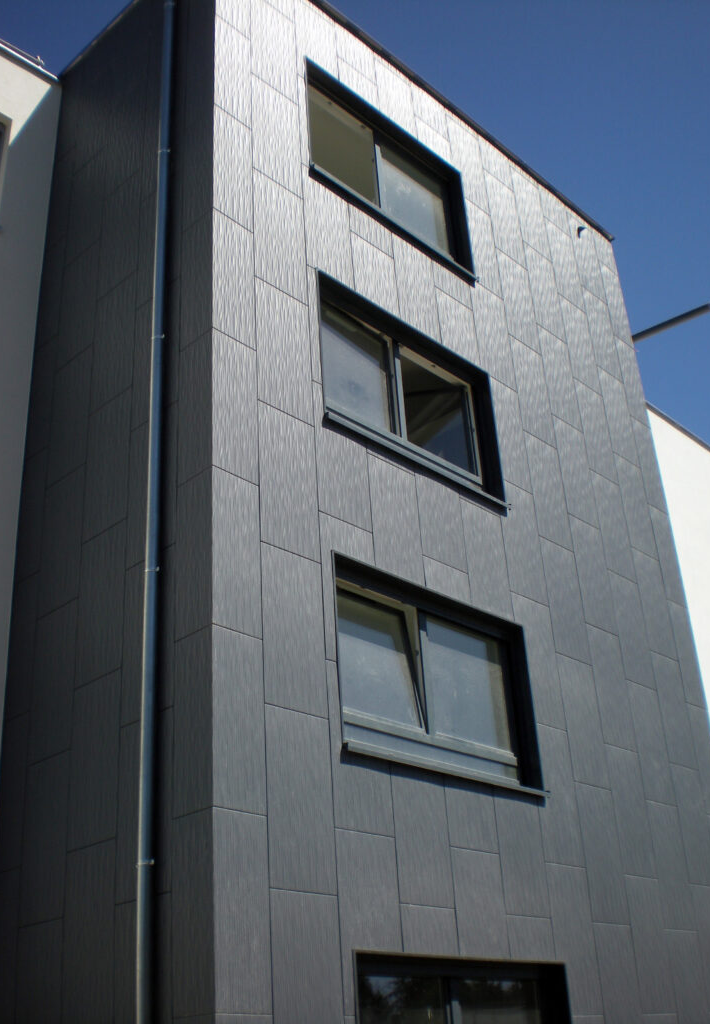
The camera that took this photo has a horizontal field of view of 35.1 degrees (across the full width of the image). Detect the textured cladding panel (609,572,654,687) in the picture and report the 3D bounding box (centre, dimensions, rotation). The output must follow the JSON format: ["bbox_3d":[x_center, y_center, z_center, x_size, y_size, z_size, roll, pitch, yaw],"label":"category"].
[{"bbox_3d":[2.895,1.241,11.759,0.020,1.214,0.602,-27,-35,37],"label":"textured cladding panel"}]

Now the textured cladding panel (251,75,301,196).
[{"bbox_3d":[-0.719,-3.430,10.266,0.030,1.206,0.605,-26,-35,37],"label":"textured cladding panel"}]

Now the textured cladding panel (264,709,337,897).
[{"bbox_3d":[-0.365,1.916,7.441,0.020,1.205,0.600,-27,-35,37],"label":"textured cladding panel"}]

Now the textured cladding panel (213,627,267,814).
[{"bbox_3d":[-0.761,1.351,7.310,0.020,1.205,0.444,-27,-35,37],"label":"textured cladding panel"}]

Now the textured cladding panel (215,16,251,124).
[{"bbox_3d":[-1.110,-3.973,10.133,0.020,1.157,0.443,-27,-35,37],"label":"textured cladding panel"}]

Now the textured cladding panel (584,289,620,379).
[{"bbox_3d":[3.103,-2.228,14.113,0.030,1.206,0.605,-26,-35,37],"label":"textured cladding panel"}]

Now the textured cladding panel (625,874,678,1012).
[{"bbox_3d":[2.617,3.828,9.948,0.020,1.214,0.602,-27,-35,37],"label":"textured cladding panel"}]

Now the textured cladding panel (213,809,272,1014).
[{"bbox_3d":[-0.692,2.415,6.838,0.020,1.181,0.443,-27,-35,37],"label":"textured cladding panel"}]

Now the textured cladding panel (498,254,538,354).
[{"bbox_3d":[1.832,-2.356,12.545,0.020,1.205,0.600,-27,-35,37],"label":"textured cladding panel"}]

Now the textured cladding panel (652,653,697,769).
[{"bbox_3d":[3.350,2.087,11.815,0.020,1.214,0.602,-27,-35,37],"label":"textured cladding panel"}]

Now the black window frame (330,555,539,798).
[{"bbox_3d":[0.632,1.387,9.196,0.250,1.518,2.444,-26,-35,37],"label":"black window frame"}]

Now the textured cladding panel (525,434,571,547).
[{"bbox_3d":[1.967,-0.205,11.511,0.020,1.200,0.607,-26,-34,37],"label":"textured cladding panel"}]

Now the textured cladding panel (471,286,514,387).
[{"bbox_3d":[1.449,-1.877,11.903,0.020,1.205,0.601,-27,-35,37],"label":"textured cladding panel"}]

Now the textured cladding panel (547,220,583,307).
[{"bbox_3d":[2.612,-3.062,13.990,0.020,1.214,0.602,-27,-35,37],"label":"textured cladding panel"}]

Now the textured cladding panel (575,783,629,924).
[{"bbox_3d":[2.167,3.002,9.883,0.030,1.206,0.605,-26,-35,37],"label":"textured cladding panel"}]

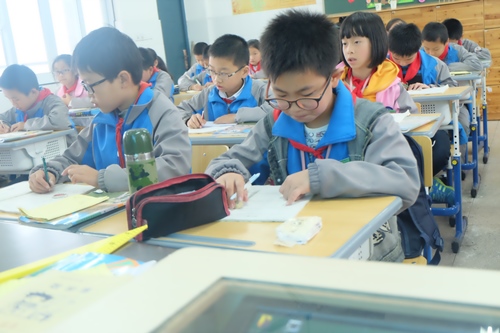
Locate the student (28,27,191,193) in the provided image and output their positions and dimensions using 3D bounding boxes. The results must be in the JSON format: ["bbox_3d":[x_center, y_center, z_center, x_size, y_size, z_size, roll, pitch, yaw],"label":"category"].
[{"bbox_3d":[-0.378,0.156,1.675,0.520,1.120,0.580,5,17,41],"label":"student"}]

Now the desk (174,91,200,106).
[{"bbox_3d":[-0.548,-0.323,4.876,0.610,0.700,0.420,0,14,27],"label":"desk"}]

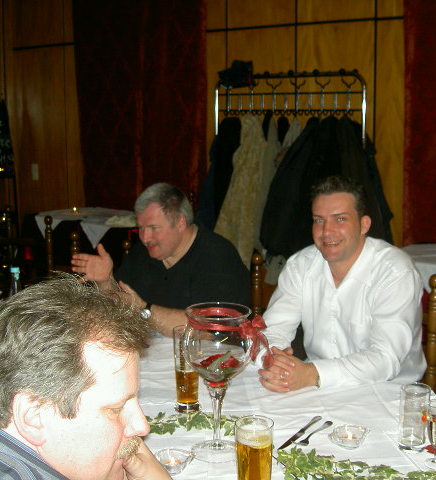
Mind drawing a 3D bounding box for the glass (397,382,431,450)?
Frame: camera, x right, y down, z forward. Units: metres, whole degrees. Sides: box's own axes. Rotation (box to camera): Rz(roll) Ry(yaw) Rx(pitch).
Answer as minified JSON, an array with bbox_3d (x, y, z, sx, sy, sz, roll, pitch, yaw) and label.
[{"bbox_3d":[0.450,0.405,1.642,0.071,0.139,0.071,0,9,0],"label":"glass"}]

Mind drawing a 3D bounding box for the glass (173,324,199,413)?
[{"bbox_3d":[-0.082,0.329,1.860,0.070,0.217,0.070,0,9,0],"label":"glass"}]

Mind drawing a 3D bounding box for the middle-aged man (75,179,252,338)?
[{"bbox_3d":[-0.170,0.427,2.566,0.580,1.280,0.820,7,12,35],"label":"middle-aged man"}]

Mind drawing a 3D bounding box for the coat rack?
[{"bbox_3d":[0.400,-0.100,4.292,1.000,1.760,0.420,6,11,33],"label":"coat rack"}]

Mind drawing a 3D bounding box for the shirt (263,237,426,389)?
[{"bbox_3d":[0.380,0.316,2.233,0.510,0.620,0.490,5,11,30],"label":"shirt"}]

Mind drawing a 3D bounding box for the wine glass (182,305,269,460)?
[{"bbox_3d":[0.000,0.316,1.604,0.166,0.327,0.156,0,9,0],"label":"wine glass"}]

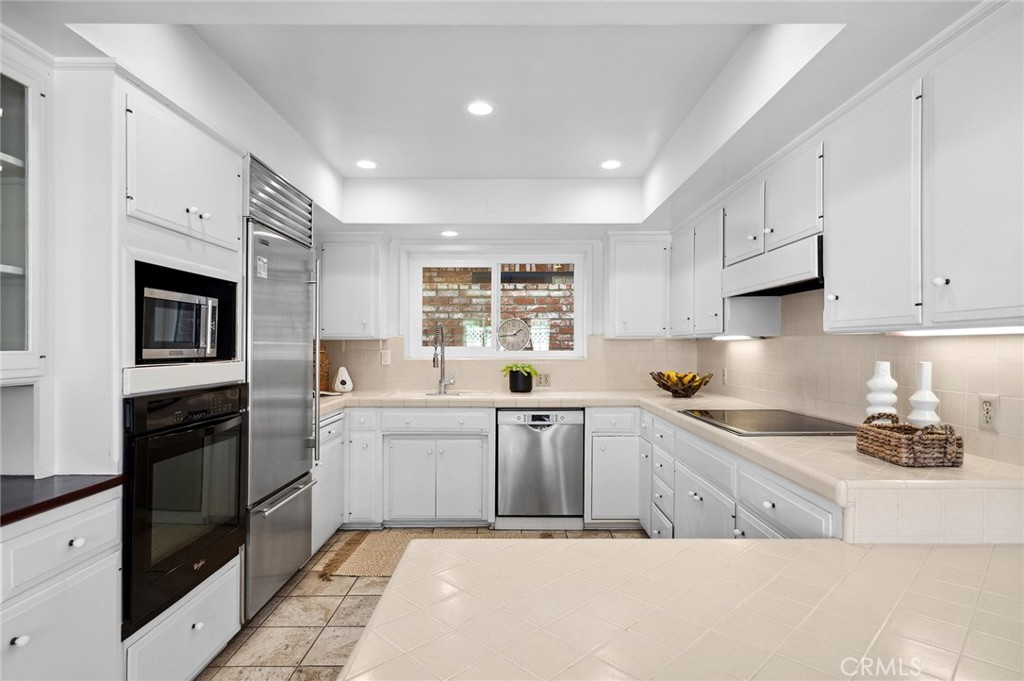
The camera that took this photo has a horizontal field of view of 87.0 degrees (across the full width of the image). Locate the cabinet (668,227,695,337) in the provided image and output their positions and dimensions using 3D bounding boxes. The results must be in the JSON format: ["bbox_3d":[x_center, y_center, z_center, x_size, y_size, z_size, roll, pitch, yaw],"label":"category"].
[{"bbox_3d":[1.331,-0.374,3.720,0.322,0.690,0.530,0,0,0],"label":"cabinet"}]

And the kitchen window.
[{"bbox_3d":[-0.120,-0.291,4.373,1.455,0.870,0.120,0,0,0],"label":"kitchen window"}]

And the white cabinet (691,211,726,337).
[{"bbox_3d":[1.302,-0.375,3.155,0.330,0.670,0.475,0,0,0],"label":"white cabinet"}]

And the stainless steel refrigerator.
[{"bbox_3d":[-1.444,0.244,2.725,0.620,2.070,0.775,0,0,0],"label":"stainless steel refrigerator"}]

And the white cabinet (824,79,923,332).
[{"bbox_3d":[1.319,-0.389,1.755,0.322,0.700,0.490,0,0,0],"label":"white cabinet"}]

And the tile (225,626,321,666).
[{"bbox_3d":[-1.011,1.323,2.332,0.302,0.012,0.307,0,0,0],"label":"tile"}]

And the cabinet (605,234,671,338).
[{"bbox_3d":[0.925,-0.412,4.140,0.440,0.790,0.330,0,0,0],"label":"cabinet"}]

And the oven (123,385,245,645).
[{"bbox_3d":[-1.535,0.580,2.165,0.600,0.765,0.757,0,0,0],"label":"oven"}]

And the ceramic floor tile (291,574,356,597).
[{"bbox_3d":[-1.007,1.327,2.935,0.300,0.012,0.292,0,0,0],"label":"ceramic floor tile"}]

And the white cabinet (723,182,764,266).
[{"bbox_3d":[1.300,-0.560,2.683,0.330,0.325,0.475,0,0,0],"label":"white cabinet"}]

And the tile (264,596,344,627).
[{"bbox_3d":[-1.006,1.306,2.605,0.300,0.010,0.300,0,0,0],"label":"tile"}]

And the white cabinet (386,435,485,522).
[{"bbox_3d":[-0.529,0.971,4.041,0.695,0.590,0.570,0,0,0],"label":"white cabinet"}]

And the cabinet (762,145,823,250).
[{"bbox_3d":[1.322,-0.568,2.249,0.322,0.335,0.475,0,0,0],"label":"cabinet"}]

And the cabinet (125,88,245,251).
[{"bbox_3d":[-1.560,-0.630,2.165,0.560,0.420,0.760,0,0,0],"label":"cabinet"}]

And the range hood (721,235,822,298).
[{"bbox_3d":[1.290,-0.312,2.445,0.360,0.160,0.910,0,0,0],"label":"range hood"}]

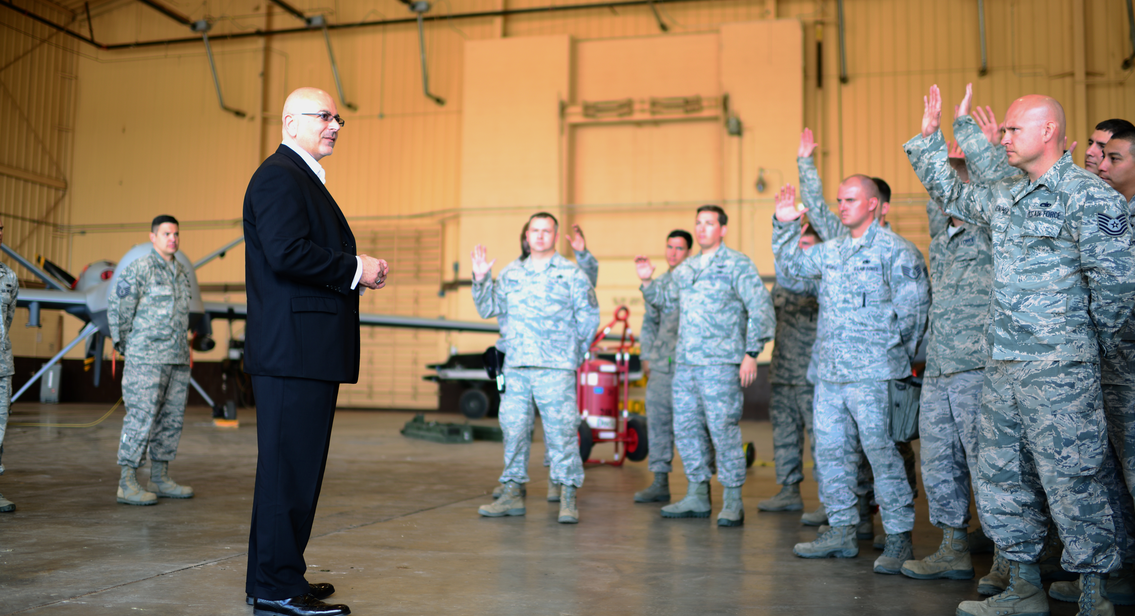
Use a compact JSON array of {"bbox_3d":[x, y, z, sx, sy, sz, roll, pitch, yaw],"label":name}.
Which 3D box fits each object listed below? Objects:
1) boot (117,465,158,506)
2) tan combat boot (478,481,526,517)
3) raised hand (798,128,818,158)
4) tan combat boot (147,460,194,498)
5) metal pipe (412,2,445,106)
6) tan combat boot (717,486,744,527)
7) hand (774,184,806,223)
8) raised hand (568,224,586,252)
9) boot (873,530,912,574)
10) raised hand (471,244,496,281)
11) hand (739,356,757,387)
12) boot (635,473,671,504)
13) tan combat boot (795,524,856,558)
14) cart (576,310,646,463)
[{"bbox_3d":[-2.663,1.089,6.835,0.298,0.240,0.108,-1,-3,23],"label":"boot"},{"bbox_3d":[-0.379,1.096,6.439,0.285,0.225,0.108,1,-3,-5],"label":"tan combat boot"},{"bbox_3d":[1.271,-0.874,5.850,0.110,0.170,0.065,-1,-3,18],"label":"raised hand"},{"bbox_3d":[-2.591,1.111,7.219,0.300,0.240,0.108,0,-3,11],"label":"tan combat boot"},{"bbox_3d":[-3.437,-6.348,27.733,0.320,2.200,1.600,0,-4,15],"label":"metal pipe"},{"bbox_3d":[0.940,1.118,6.356,0.115,0.240,0.300,0,-4,14],"label":"tan combat boot"},{"bbox_3d":[1.032,-0.485,5.120,0.140,0.180,0.065,0,-3,15],"label":"hand"},{"bbox_3d":[0.065,-0.470,7.399,0.115,0.180,0.080,-1,-4,25],"label":"raised hand"},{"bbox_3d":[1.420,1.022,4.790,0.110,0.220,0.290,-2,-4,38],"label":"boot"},{"bbox_3d":[-0.495,-0.267,6.452,0.140,0.205,0.060,1,-4,2],"label":"raised hand"},{"bbox_3d":[1.050,0.365,6.391,0.100,0.190,0.080,2,-4,-10],"label":"hand"},{"bbox_3d":[0.582,1.197,7.563,0.275,0.235,0.110,4,-5,-42],"label":"boot"},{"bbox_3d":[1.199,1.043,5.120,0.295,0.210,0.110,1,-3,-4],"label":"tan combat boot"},{"bbox_3d":[0.380,0.700,9.946,0.700,1.420,0.650,2,-3,-18],"label":"cart"}]

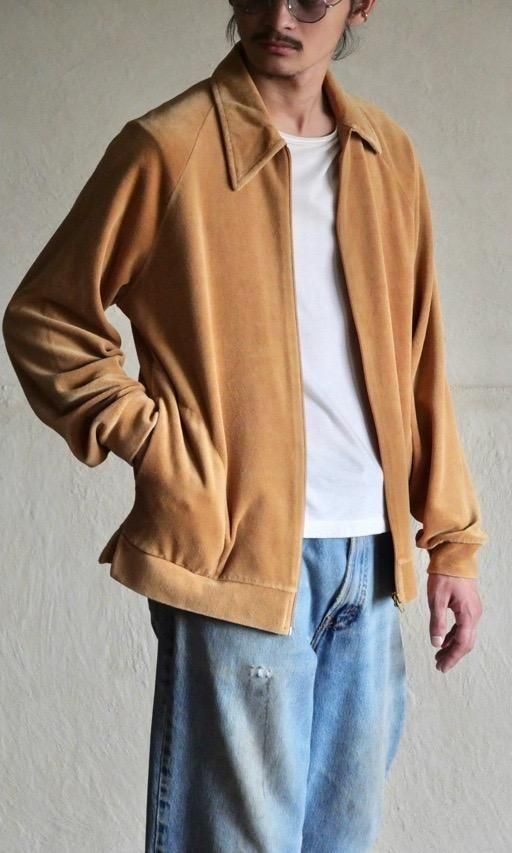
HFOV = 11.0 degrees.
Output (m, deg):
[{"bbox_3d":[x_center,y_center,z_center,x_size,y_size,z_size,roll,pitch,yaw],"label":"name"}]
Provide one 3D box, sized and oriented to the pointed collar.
[{"bbox_3d":[0.052,-0.396,3.400,0.220,0.180,0.180,-3,6,-32],"label":"pointed collar"}]

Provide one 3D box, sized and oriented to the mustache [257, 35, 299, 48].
[{"bbox_3d":[0.027,-0.479,3.310,0.057,0.015,0.020,0,16,22],"label":"mustache"}]

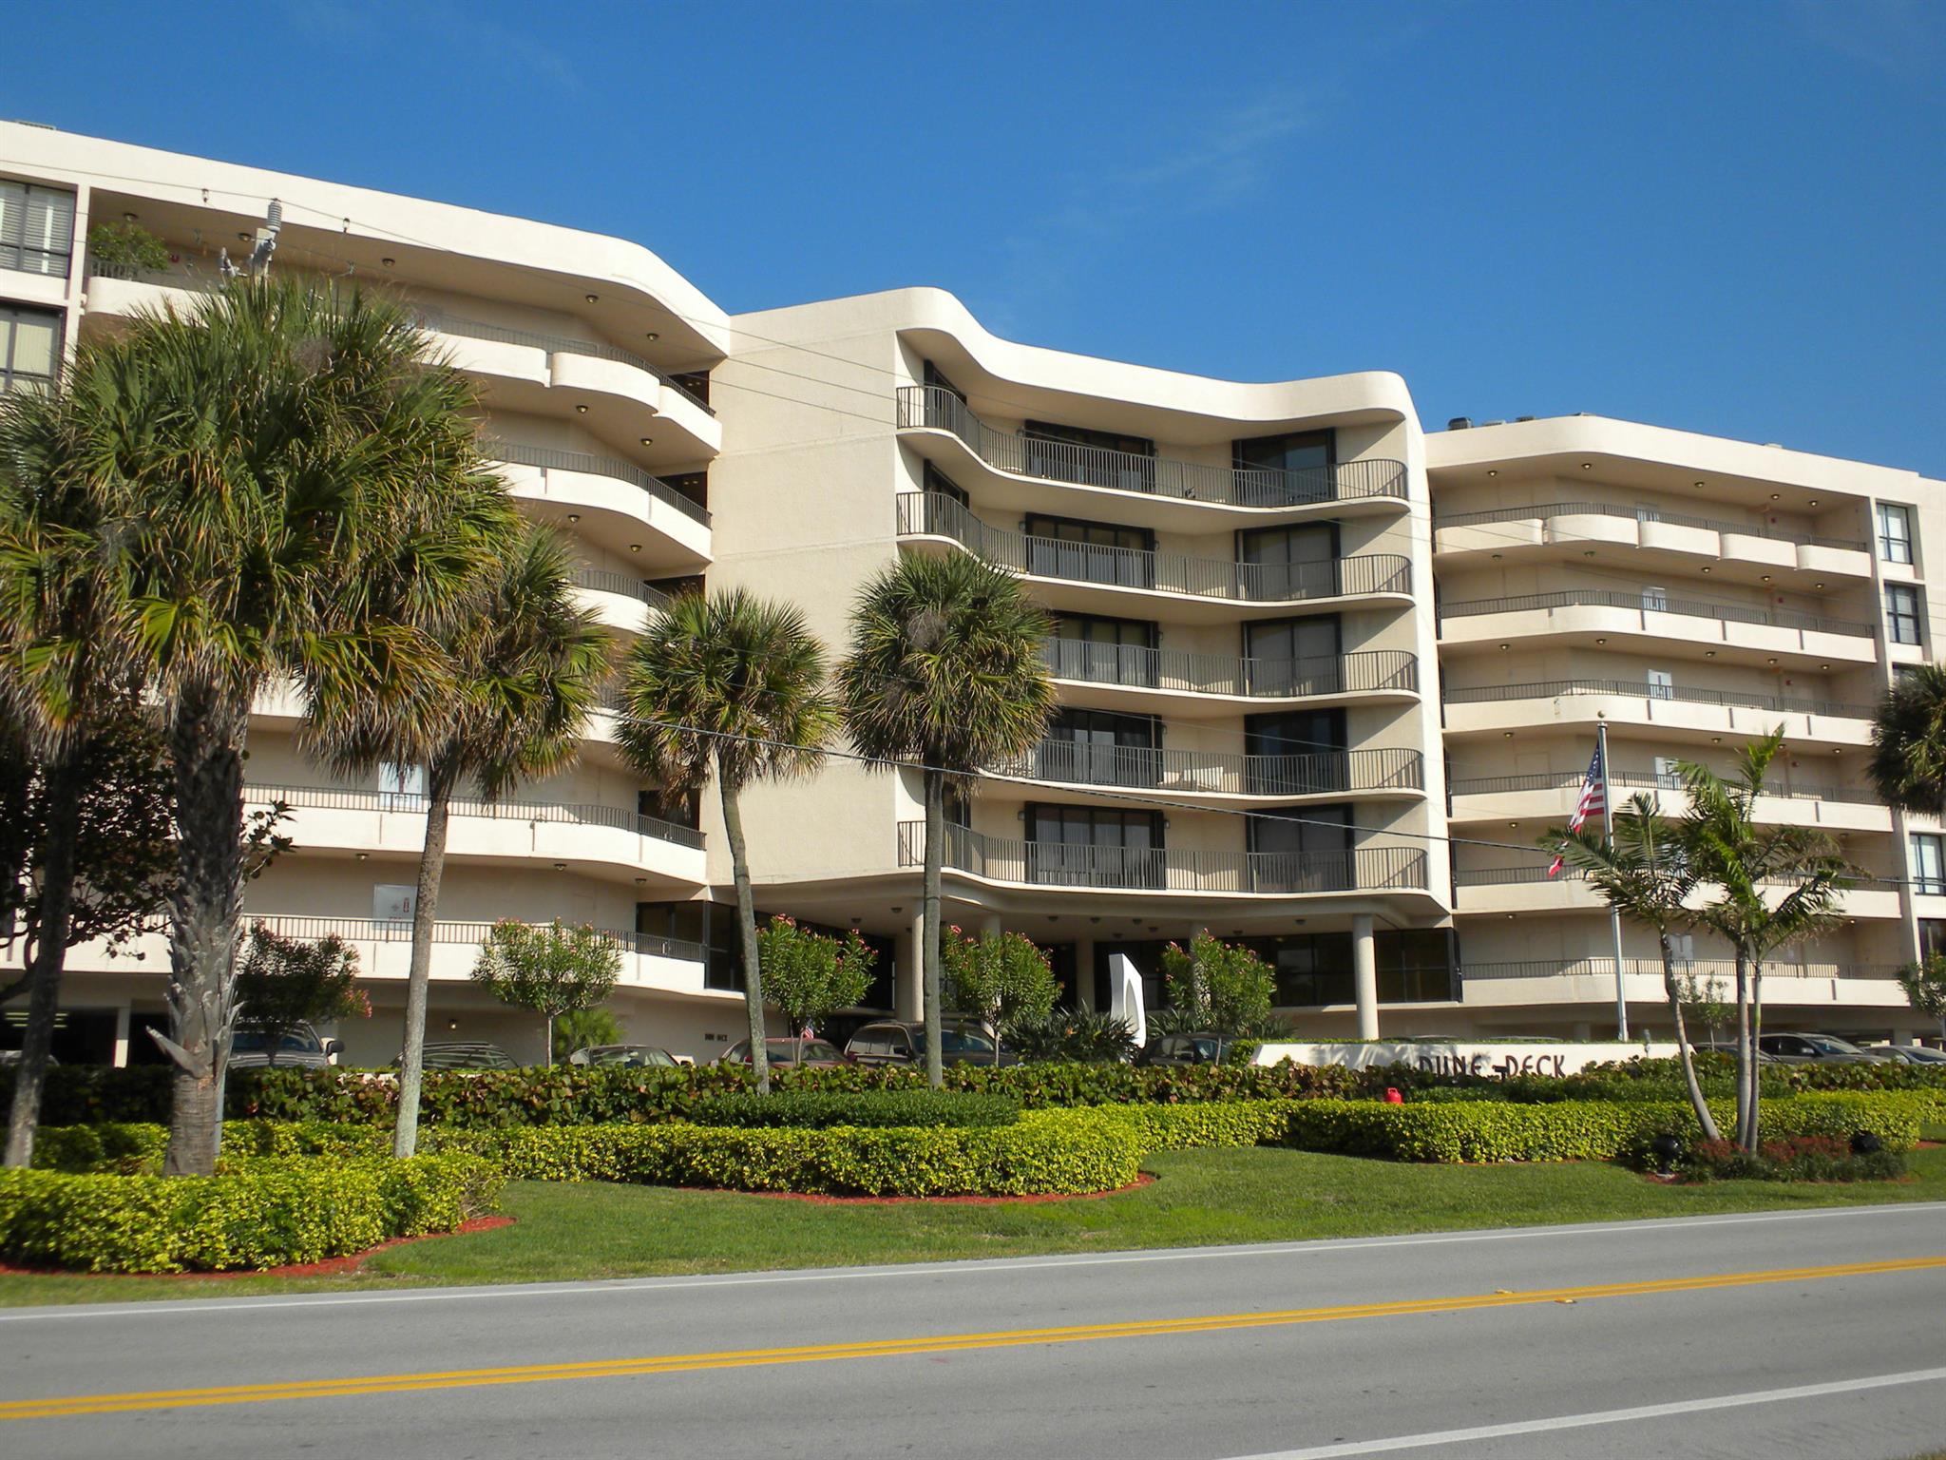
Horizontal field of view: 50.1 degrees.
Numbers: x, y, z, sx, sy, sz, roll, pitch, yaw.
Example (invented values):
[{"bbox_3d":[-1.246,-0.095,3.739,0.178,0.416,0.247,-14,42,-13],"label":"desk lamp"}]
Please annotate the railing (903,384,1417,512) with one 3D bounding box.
[{"bbox_3d":[4.661,-7.231,55.512,16.000,1.150,2.450,5,-12,-28],"label":"railing"}]

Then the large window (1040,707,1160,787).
[{"bbox_3d":[3.362,0.568,56.816,4.300,2.250,0.150,4,-11,-27],"label":"large window"}]

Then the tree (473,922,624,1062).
[{"bbox_3d":[-6.120,4.283,29.540,2.100,3.185,2.100,4,-11,-27],"label":"tree"}]

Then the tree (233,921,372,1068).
[{"bbox_3d":[-10.009,4.324,30.670,2.050,2.977,2.050,5,-12,-28],"label":"tree"}]

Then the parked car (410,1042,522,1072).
[{"bbox_3d":[-7.893,5.573,32.382,1.800,1.450,4.700,4,-11,-27],"label":"parked car"}]

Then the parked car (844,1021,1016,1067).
[{"bbox_3d":[-0.775,6.378,39.503,1.870,1.740,4.650,5,-12,-28],"label":"parked car"}]

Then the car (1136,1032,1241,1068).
[{"bbox_3d":[4.241,6.256,37.882,1.800,1.450,4.700,4,-11,-27],"label":"car"}]

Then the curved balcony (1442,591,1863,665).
[{"bbox_3d":[21.549,-2.958,65.418,14.826,1.270,4.464,3,-11,-22],"label":"curved balcony"}]

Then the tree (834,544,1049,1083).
[{"bbox_3d":[-0.354,1.544,28.159,2.941,8.127,2.794,-1,-10,0],"label":"tree"}]

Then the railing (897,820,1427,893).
[{"bbox_3d":[4.410,3.715,55.494,15.701,1.270,4.971,4,-11,-25],"label":"railing"}]

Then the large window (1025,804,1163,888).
[{"bbox_3d":[3.511,3.355,58.650,4.500,2.400,0.200,5,-11,-27],"label":"large window"}]

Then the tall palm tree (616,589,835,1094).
[{"bbox_3d":[-3.374,1.815,28.117,3.022,7.637,2.871,-1,-10,0],"label":"tall palm tree"}]

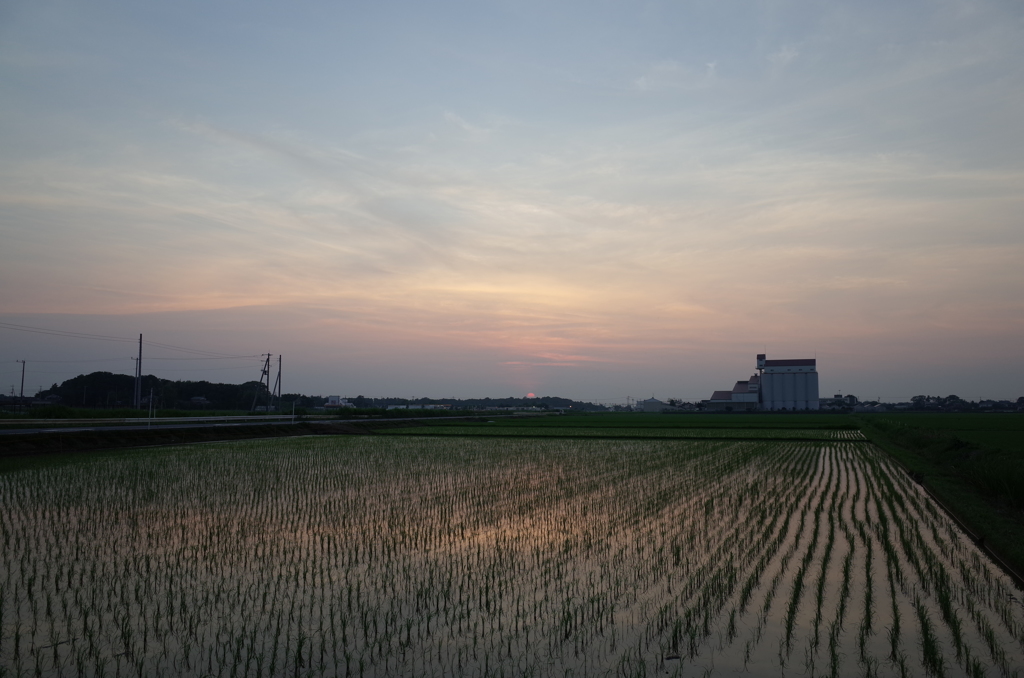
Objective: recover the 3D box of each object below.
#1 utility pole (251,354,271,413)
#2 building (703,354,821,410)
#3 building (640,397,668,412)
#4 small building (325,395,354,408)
[{"bbox_3d":[-44.600,8.429,140.599,3.300,11.600,1.600,-1,-5,11],"label":"utility pole"},{"bbox_3d":[149.300,27.021,477.456,63.000,33.000,20.000,-2,-5,22],"label":"building"},{"bbox_3d":[84.500,38.728,472.421,13.500,9.200,16.000,-2,-5,21],"label":"building"},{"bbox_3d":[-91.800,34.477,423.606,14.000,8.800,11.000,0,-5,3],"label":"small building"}]

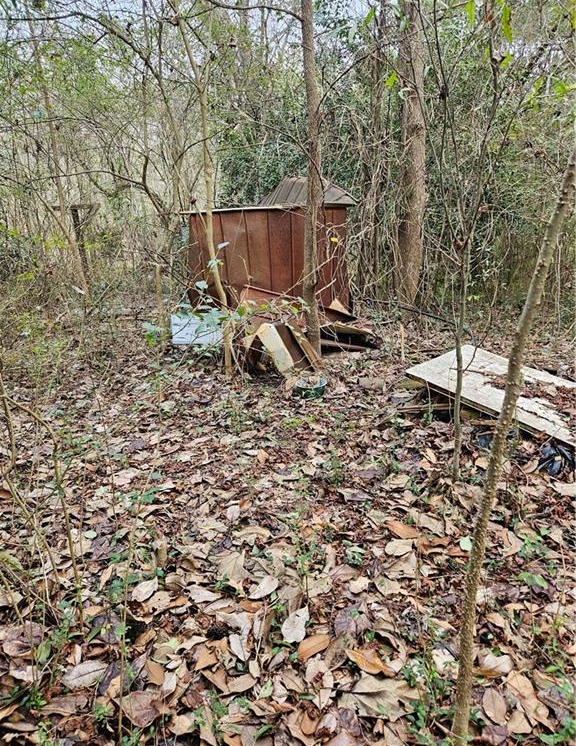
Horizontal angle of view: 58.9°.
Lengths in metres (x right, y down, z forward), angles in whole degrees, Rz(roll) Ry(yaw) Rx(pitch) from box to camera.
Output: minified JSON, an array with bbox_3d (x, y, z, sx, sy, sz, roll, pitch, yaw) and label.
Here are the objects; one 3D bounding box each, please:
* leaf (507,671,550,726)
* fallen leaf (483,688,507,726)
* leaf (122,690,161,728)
[{"bbox_3d":[0.736,0.996,1.571,0.076,0.040,0.177,-6,19,-10],"label":"leaf"},{"bbox_3d":[0.595,0.957,1.464,0.060,0.015,0.112,-1,18,5],"label":"fallen leaf"},{"bbox_3d":[-0.458,1.040,1.581,0.119,0.040,0.128,-5,19,-9],"label":"leaf"}]

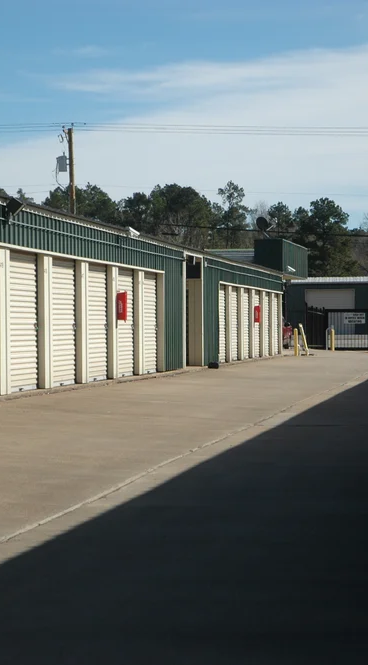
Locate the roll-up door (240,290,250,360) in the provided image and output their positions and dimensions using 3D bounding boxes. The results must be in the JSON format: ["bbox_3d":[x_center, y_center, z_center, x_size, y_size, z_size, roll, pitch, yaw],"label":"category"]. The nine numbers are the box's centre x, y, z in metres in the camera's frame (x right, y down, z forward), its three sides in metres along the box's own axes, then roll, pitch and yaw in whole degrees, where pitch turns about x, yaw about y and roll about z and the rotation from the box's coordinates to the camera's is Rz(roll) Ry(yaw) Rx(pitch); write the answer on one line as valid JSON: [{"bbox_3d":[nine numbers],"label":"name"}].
[{"bbox_3d":[1.838,-0.244,60.698,0.100,2.134,2.440,-1,0,8],"label":"roll-up door"}]

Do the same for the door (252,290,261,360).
[{"bbox_3d":[2.274,-0.253,63.715,0.100,2.134,2.440,-1,0,8],"label":"door"}]

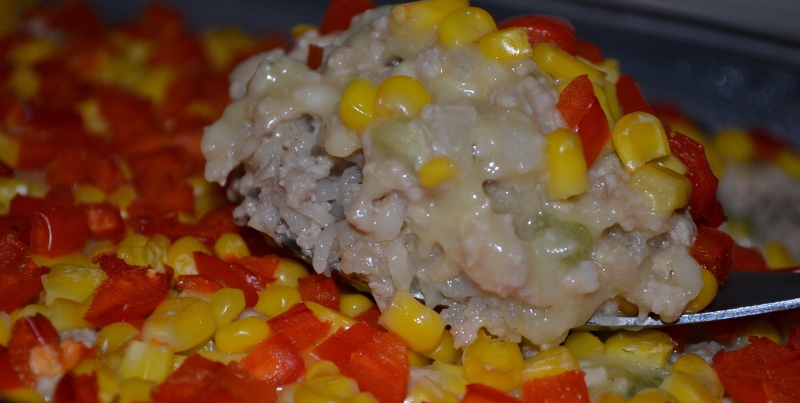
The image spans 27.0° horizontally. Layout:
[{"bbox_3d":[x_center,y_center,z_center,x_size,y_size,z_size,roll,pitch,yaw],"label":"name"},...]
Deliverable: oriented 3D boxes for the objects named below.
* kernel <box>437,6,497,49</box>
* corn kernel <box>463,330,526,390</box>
[{"bbox_3d":[0.010,-0.027,0.260,0.009,0.009,0.006,1,60,10],"label":"kernel"},{"bbox_3d":[0.014,0.023,0.244,0.009,0.006,0.009,0,56,0],"label":"corn kernel"}]

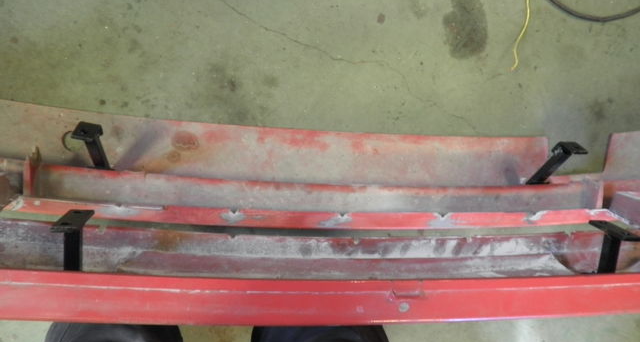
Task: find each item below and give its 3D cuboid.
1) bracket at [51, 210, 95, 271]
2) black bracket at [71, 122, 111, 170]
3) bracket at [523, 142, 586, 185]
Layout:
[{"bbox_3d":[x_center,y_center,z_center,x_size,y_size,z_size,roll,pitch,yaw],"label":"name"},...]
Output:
[{"bbox_3d":[-0.412,0.116,0.800,0.053,0.088,0.055,11,29,-6],"label":"bracket"},{"bbox_3d":[-0.438,-0.049,0.920,0.052,0.094,0.040,12,51,-5],"label":"black bracket"},{"bbox_3d":[0.452,-0.015,0.920,0.055,0.096,0.040,-11,60,-21],"label":"bracket"}]

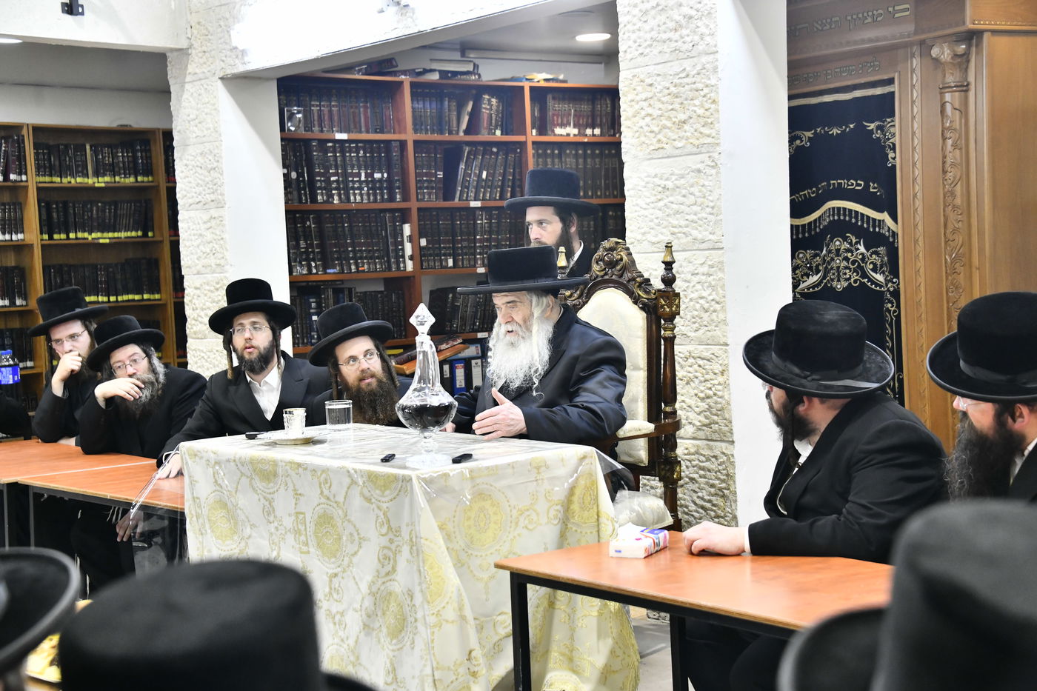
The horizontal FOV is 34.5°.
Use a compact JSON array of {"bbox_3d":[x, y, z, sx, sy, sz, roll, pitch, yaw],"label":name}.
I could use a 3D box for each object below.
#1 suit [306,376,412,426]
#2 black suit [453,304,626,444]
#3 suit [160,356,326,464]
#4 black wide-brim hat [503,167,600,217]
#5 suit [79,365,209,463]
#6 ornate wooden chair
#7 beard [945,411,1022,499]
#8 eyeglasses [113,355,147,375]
[{"bbox_3d":[-0.530,0.415,5.766,0.500,0.620,0.380,-2,3,8],"label":"suit"},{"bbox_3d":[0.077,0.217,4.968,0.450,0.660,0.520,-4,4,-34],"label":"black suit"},{"bbox_3d":[-0.973,0.366,6.117,0.580,0.680,0.380,-2,3,8],"label":"suit"},{"bbox_3d":[0.124,-0.569,6.150,0.340,0.135,0.370,3,-6,0],"label":"black wide-brim hat"},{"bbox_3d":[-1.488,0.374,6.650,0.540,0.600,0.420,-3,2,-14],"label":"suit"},{"bbox_3d":[0.120,0.321,5.213,0.610,1.290,0.580,-5,4,-39],"label":"ornate wooden chair"},{"bbox_3d":[0.947,0.231,3.400,0.150,0.200,0.150,-2,2,15],"label":"beard"},{"bbox_3d":[-1.523,0.076,6.550,0.140,0.045,0.130,-18,-2,-5],"label":"eyeglasses"}]

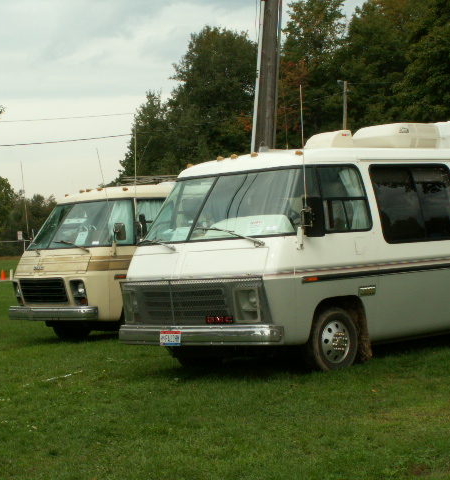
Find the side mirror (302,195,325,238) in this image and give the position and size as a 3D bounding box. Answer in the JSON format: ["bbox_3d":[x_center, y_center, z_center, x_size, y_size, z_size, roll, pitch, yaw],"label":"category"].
[{"bbox_3d":[0.897,-0.231,12.425,0.200,0.410,0.090,-4,0,23],"label":"side mirror"}]

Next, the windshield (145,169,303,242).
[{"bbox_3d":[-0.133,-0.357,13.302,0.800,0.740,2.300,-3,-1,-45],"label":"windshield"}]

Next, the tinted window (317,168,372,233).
[{"bbox_3d":[1.256,-0.444,13.054,0.760,0.720,0.070,-3,-5,-45],"label":"tinted window"}]

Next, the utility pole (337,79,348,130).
[{"bbox_3d":[6.120,-3.190,61.980,0.350,9.600,0.280,-2,0,0],"label":"utility pole"}]

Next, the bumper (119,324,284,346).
[{"bbox_3d":[-0.392,0.989,12.956,0.460,0.210,2.270,-3,-1,-45],"label":"bumper"}]

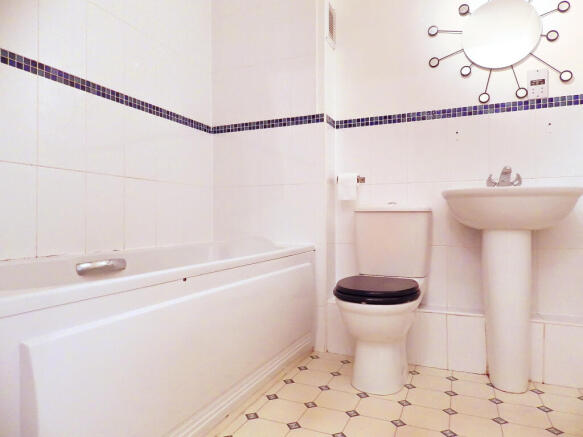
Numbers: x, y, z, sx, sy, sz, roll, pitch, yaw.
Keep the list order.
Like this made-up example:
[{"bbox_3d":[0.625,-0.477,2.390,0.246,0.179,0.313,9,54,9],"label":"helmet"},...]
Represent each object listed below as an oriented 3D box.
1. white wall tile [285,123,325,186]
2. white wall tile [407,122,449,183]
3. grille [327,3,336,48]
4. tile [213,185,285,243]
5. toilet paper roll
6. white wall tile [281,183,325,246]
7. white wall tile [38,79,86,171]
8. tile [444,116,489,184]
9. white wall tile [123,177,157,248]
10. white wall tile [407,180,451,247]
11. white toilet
[{"bbox_3d":[0.067,-0.368,2.120,0.228,0.345,0.010,0,0,24],"label":"white wall tile"},{"bbox_3d":[0.743,-0.369,2.037,0.200,0.345,0.010,0,0,24],"label":"white wall tile"},{"bbox_3d":[0.241,-1.138,2.168,0.018,0.240,0.155,0,0,24],"label":"grille"},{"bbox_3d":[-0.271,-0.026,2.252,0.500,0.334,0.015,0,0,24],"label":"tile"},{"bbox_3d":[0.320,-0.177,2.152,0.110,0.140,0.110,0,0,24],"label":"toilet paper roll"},{"bbox_3d":[0.074,-0.025,2.096,0.240,0.334,0.015,0,0,24],"label":"white wall tile"},{"bbox_3d":[-0.915,-0.368,1.481,0.010,0.340,0.200,0,0,24],"label":"white wall tile"},{"bbox_3d":[0.907,-0.360,1.920,0.200,0.334,0.015,0,0,24],"label":"tile"},{"bbox_3d":[-0.749,-0.028,1.839,0.015,0.334,0.200,0,0,24],"label":"white wall tile"},{"bbox_3d":[0.743,-0.024,2.036,0.200,0.345,0.010,0,0,24],"label":"white wall tile"},{"bbox_3d":[0.452,0.337,1.787,0.390,0.800,0.680,0,0,24],"label":"white toilet"}]

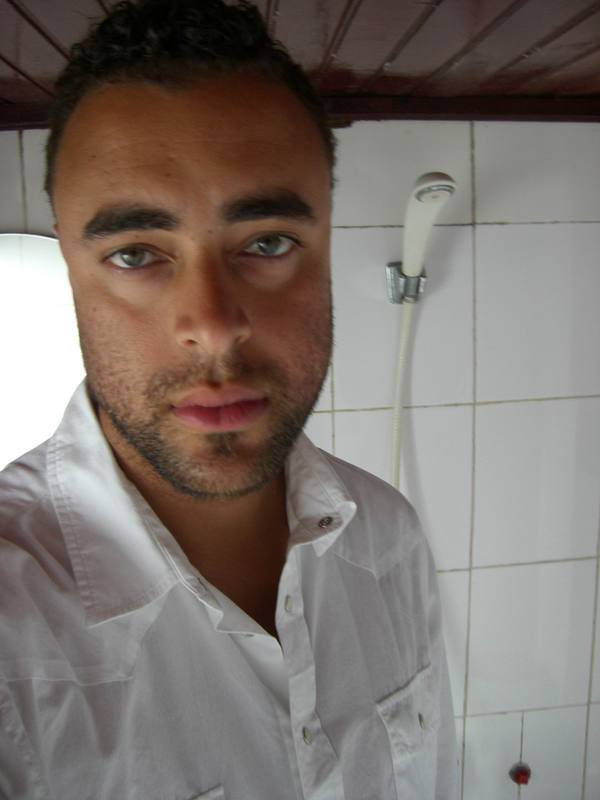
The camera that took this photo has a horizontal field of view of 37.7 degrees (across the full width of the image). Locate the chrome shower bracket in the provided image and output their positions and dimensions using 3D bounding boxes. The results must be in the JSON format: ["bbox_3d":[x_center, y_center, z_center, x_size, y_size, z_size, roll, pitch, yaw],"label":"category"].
[{"bbox_3d":[0.142,-0.155,1.172,0.047,0.056,0.055,-3,12,-4],"label":"chrome shower bracket"}]

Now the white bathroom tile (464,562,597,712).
[{"bbox_3d":[0.352,0.359,1.335,0.200,0.250,0.010,-3,12,-4],"label":"white bathroom tile"}]

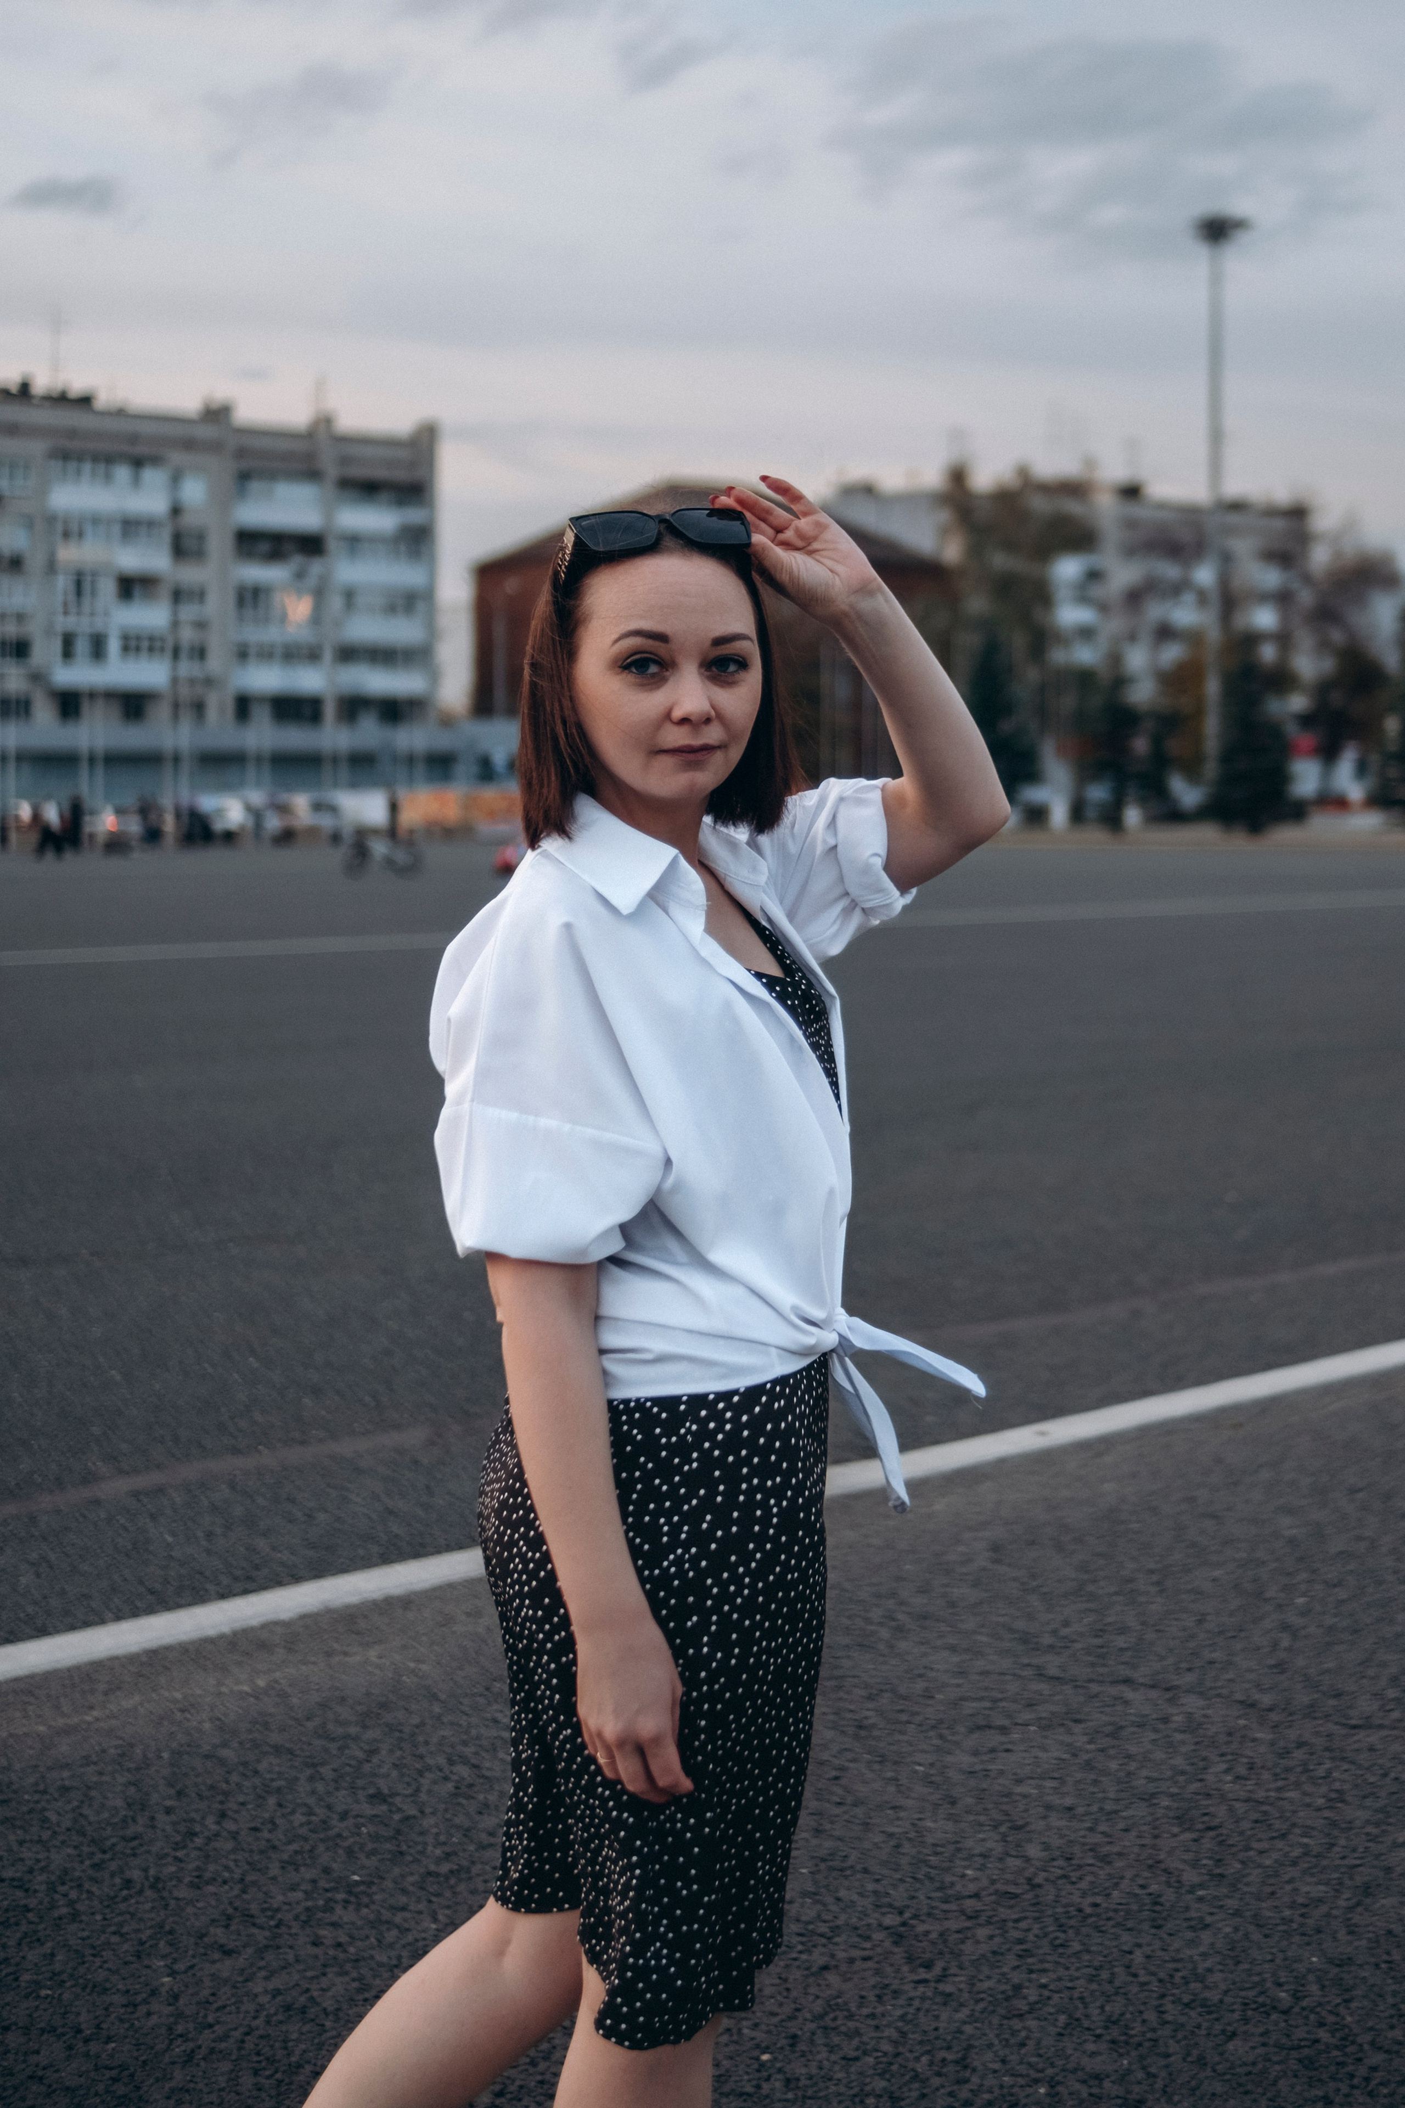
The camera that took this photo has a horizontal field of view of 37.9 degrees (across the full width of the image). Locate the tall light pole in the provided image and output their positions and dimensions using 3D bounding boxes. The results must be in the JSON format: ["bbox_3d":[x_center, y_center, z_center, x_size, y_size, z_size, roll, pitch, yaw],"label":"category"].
[{"bbox_3d":[23.250,-23.760,92.810,2.500,27.330,2.500,0,7,0],"label":"tall light pole"}]

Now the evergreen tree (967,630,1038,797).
[{"bbox_3d":[12.510,-13.820,87.980,3.900,8.760,3.900,0,7,0],"label":"evergreen tree"}]

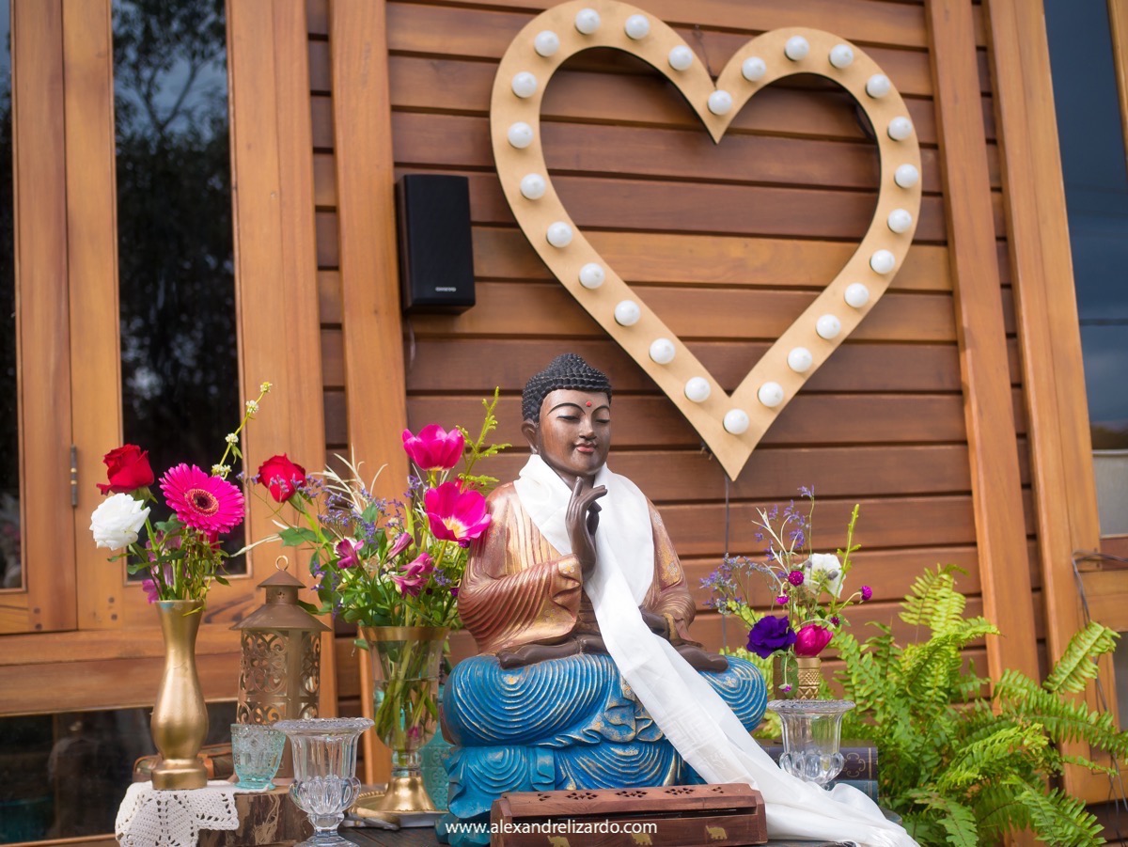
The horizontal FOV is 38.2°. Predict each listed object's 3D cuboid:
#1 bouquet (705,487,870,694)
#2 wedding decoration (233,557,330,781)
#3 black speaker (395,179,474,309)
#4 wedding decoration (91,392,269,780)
[{"bbox_3d":[0.311,0.254,2.240,0.227,0.334,0.182,-2,-8,0],"label":"bouquet"},{"bbox_3d":[-0.379,0.327,2.190,0.126,0.289,0.126,1,-8,-6],"label":"wedding decoration"},{"bbox_3d":[-0.225,-0.305,2.814,0.108,0.229,0.075,0,-9,-24],"label":"black speaker"},{"bbox_3d":[-0.493,0.205,2.105,0.229,0.524,0.194,-1,-8,-9],"label":"wedding decoration"}]

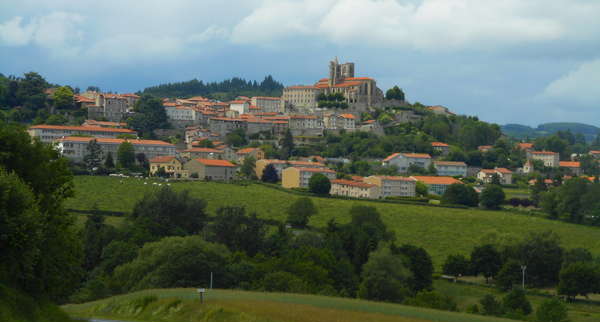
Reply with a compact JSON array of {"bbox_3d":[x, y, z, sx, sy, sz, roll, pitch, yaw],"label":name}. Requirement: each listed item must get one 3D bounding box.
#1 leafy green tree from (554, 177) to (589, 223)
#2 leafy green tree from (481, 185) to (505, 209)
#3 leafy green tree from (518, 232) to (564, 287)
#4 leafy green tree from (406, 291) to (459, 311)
[{"bbox_3d":[104.420,15.000,680.000,13.080,18.080,13.080,0,-1,0],"label":"leafy green tree"},{"bbox_3d":[87.100,16.290,800.000,10.860,11.310,10.860,0,-1,0],"label":"leafy green tree"},{"bbox_3d":[65.570,26.880,480.000,12.490,14.930,12.490,0,-1,0],"label":"leafy green tree"},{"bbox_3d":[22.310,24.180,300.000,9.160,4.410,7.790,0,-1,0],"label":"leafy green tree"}]

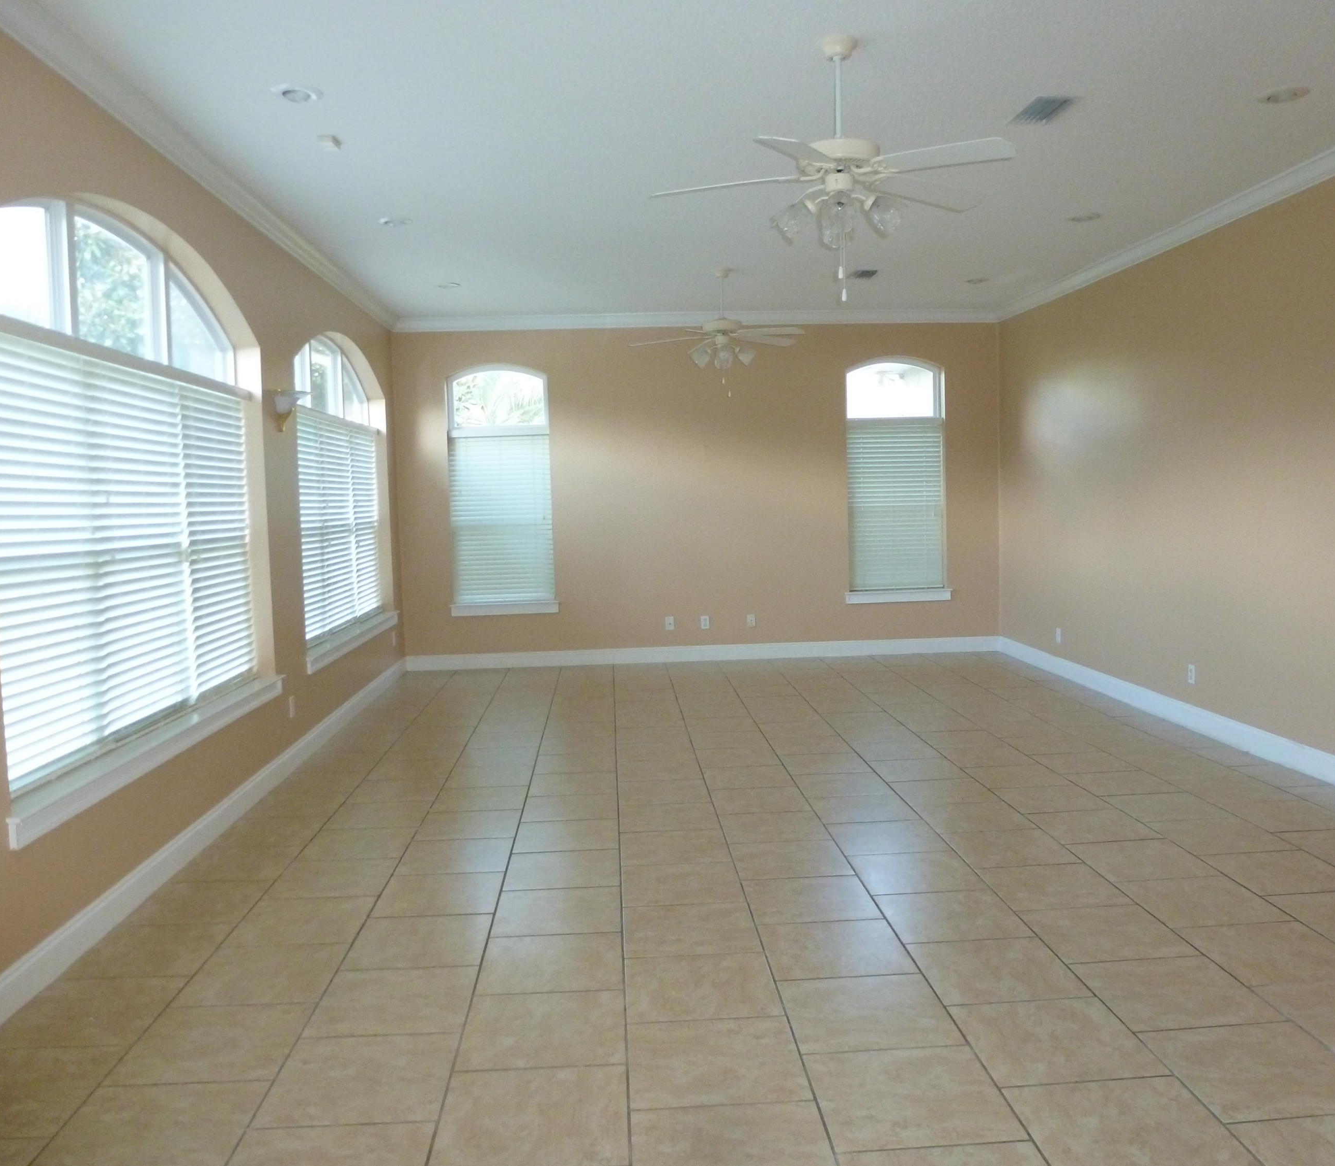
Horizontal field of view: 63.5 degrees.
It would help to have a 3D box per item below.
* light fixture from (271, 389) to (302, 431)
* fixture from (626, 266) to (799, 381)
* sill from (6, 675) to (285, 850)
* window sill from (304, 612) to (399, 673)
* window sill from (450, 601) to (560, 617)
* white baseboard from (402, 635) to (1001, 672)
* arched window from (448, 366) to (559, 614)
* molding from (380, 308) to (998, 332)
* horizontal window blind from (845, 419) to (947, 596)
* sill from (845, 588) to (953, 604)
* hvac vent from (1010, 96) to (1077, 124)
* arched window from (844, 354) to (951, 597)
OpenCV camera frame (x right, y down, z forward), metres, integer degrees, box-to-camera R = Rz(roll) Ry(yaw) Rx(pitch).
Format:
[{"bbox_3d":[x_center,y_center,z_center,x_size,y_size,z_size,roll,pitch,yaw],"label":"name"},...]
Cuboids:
[{"bbox_3d":[-2.081,-0.965,6.021,0.175,0.233,0.344,-2,5,-3],"label":"light fixture"},{"bbox_3d":[0.405,-1.849,7.670,1.300,0.728,1.300,-2,5,-3],"label":"fixture"},{"bbox_3d":[-2.068,0.650,4.533,0.137,0.098,2.649,-2,5,-3],"label":"sill"},{"bbox_3d":[-2.245,0.395,7.744,0.137,0.097,2.680,-2,5,-3],"label":"window sill"},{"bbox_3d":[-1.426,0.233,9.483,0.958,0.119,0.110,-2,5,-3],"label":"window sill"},{"bbox_3d":[0.344,0.633,9.610,5.287,0.137,0.020,-2,5,-3],"label":"white baseboard"},{"bbox_3d":[-1.450,-0.830,9.449,0.891,2.123,0.120,-2,5,-3],"label":"arched window"},{"bbox_3d":[0.277,-2.278,9.357,5.313,0.108,0.089,-2,5,-3],"label":"molding"},{"bbox_3d":[2.054,-0.697,9.662,0.864,1.530,0.060,-2,5,-3],"label":"horizontal window blind"},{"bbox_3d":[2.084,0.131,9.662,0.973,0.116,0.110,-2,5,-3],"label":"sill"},{"bbox_3d":[1.580,-1.980,4.540,0.180,0.020,0.340,-2,5,-3],"label":"hvac vent"},{"bbox_3d":[2.045,-0.922,9.635,0.971,2.189,0.125,-2,5,-3],"label":"arched window"}]

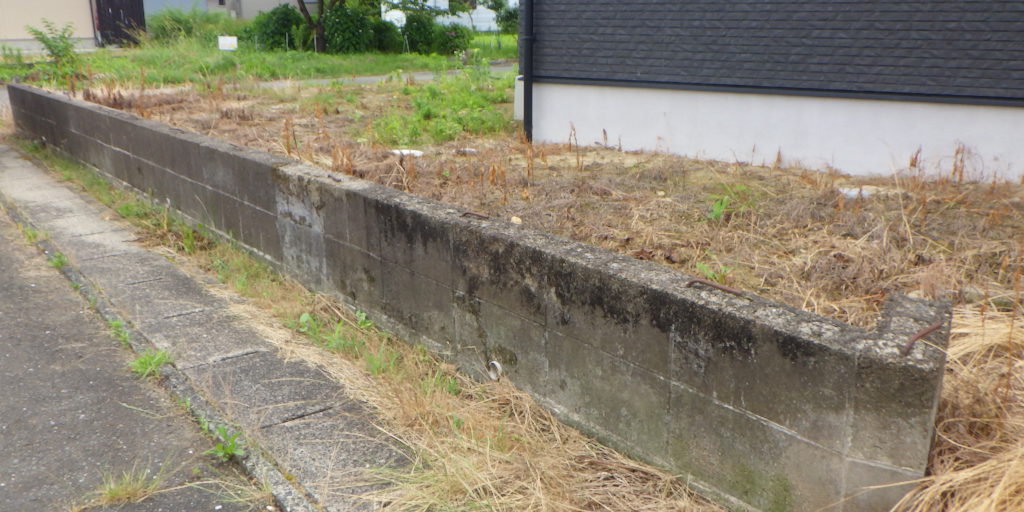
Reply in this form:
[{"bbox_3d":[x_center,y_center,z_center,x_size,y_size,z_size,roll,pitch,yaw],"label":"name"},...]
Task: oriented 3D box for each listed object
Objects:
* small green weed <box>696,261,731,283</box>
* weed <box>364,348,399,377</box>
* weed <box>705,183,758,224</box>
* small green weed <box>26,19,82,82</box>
[{"bbox_3d":[0.577,0.044,2.372,0.100,0.050,0.080,4,18,14],"label":"small green weed"},{"bbox_3d":[-0.380,0.309,2.411,0.100,0.060,0.085,-3,17,-9],"label":"weed"},{"bbox_3d":[0.852,-0.211,3.232,0.195,0.130,0.165,4,18,14],"label":"weed"},{"bbox_3d":[-6.594,-2.973,11.950,0.750,0.880,0.700,-9,19,-27],"label":"small green weed"}]

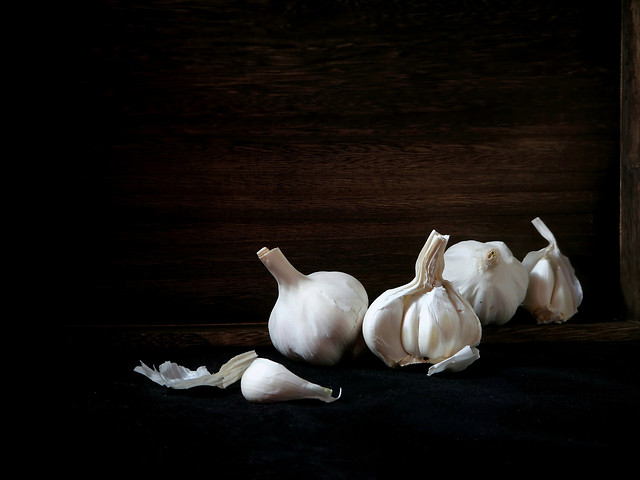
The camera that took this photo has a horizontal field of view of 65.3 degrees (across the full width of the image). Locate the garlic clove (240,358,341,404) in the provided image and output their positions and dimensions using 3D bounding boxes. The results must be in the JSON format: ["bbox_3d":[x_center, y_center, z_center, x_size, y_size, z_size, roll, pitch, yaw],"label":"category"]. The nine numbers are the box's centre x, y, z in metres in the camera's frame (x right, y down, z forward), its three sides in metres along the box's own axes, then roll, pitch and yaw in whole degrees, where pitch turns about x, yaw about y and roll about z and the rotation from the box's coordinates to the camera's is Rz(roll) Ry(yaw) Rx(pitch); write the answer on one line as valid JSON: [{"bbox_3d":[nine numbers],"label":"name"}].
[{"bbox_3d":[-0.012,0.059,0.208,0.040,0.018,0.020,0,2,6],"label":"garlic clove"}]

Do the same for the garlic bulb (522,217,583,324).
[{"bbox_3d":[0.150,0.020,0.322,0.037,0.068,0.037,-6,-4,25],"label":"garlic bulb"}]

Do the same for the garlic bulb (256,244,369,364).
[{"bbox_3d":[-0.006,0.035,0.267,0.053,0.068,0.053,-33,5,0],"label":"garlic bulb"}]

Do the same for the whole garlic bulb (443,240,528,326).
[{"bbox_3d":[0.105,0.027,0.315,0.053,0.048,0.053,-5,46,5],"label":"whole garlic bulb"}]

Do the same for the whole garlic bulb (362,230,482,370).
[{"bbox_3d":[0.054,0.032,0.263,0.061,0.071,0.056,8,2,8],"label":"whole garlic bulb"}]

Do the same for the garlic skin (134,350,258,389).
[{"bbox_3d":[-0.057,0.061,0.232,0.056,0.015,0.026,0,2,0],"label":"garlic skin"}]

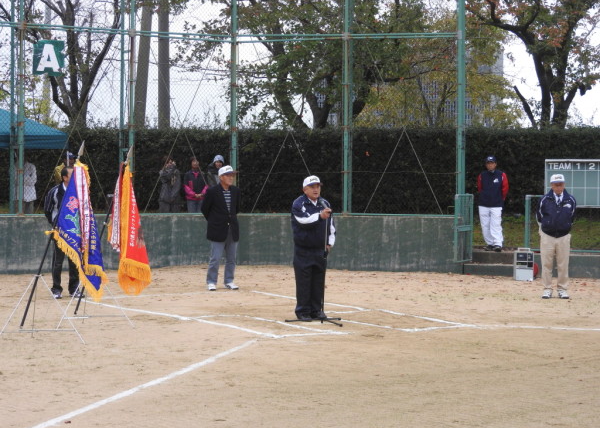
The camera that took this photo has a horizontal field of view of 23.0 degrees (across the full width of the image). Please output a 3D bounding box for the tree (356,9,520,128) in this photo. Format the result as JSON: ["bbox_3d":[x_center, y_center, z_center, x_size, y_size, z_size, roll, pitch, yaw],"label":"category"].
[{"bbox_3d":[3.572,-2.437,38.000,4.400,5.600,4.300,0,2,0],"label":"tree"}]

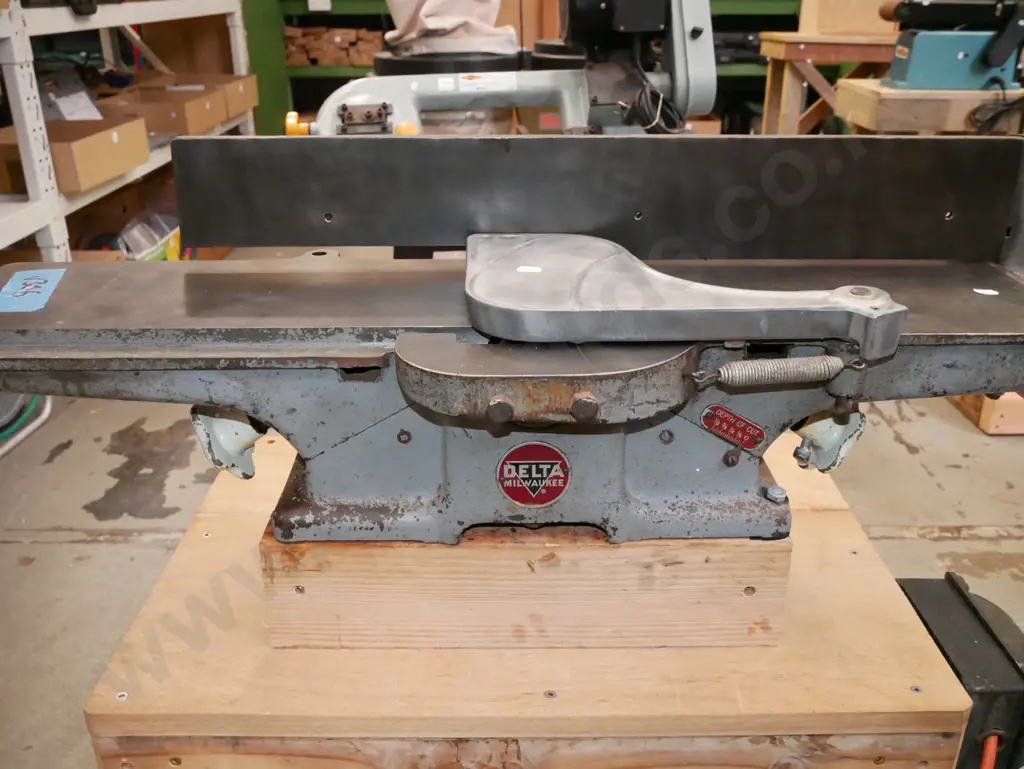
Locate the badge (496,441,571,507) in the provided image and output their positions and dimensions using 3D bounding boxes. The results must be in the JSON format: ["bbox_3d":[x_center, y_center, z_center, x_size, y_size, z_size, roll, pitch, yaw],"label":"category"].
[{"bbox_3d":[0.017,0.066,0.743,0.055,0.055,0.004,0,22,0],"label":"badge"}]

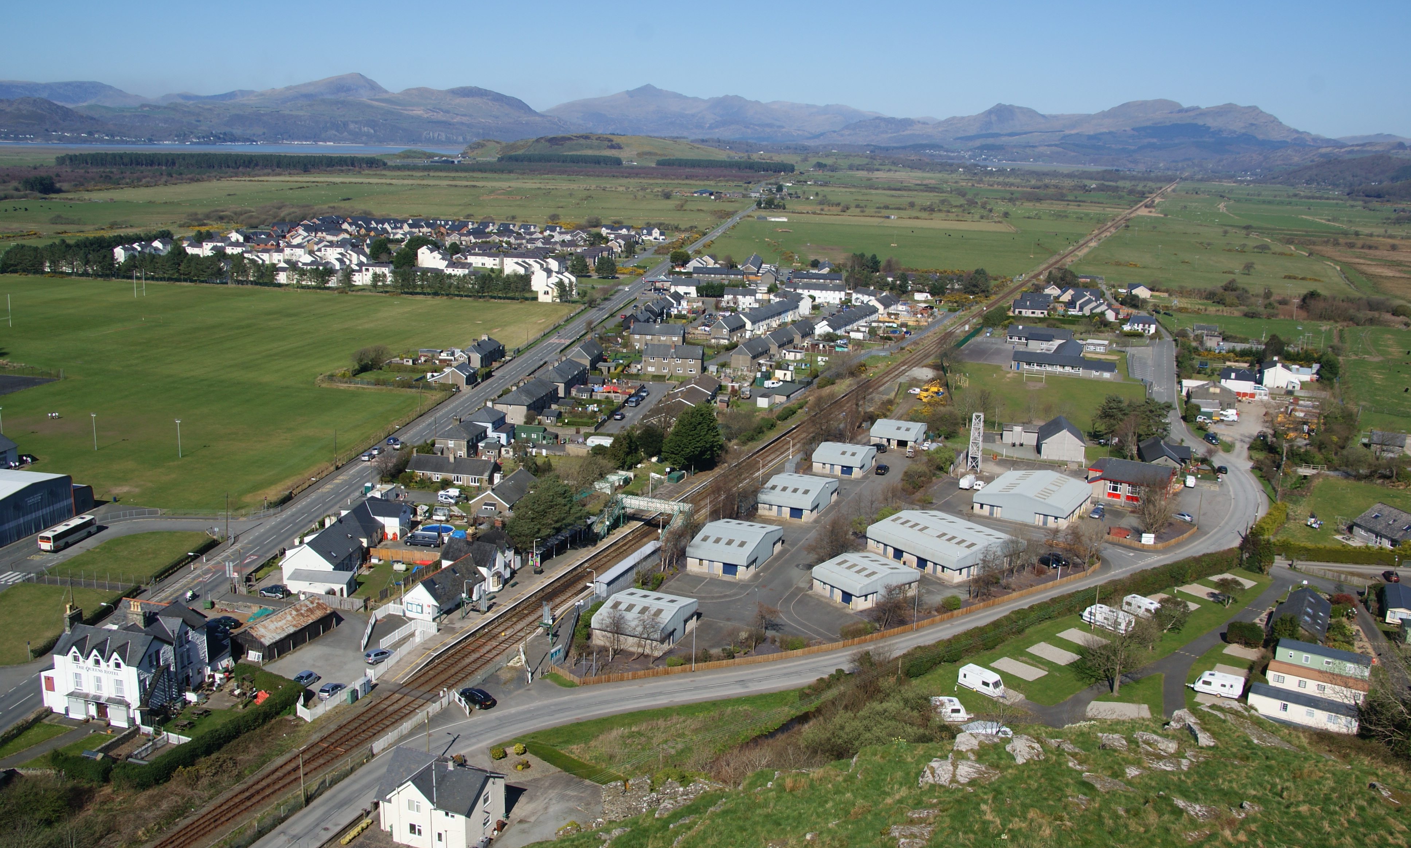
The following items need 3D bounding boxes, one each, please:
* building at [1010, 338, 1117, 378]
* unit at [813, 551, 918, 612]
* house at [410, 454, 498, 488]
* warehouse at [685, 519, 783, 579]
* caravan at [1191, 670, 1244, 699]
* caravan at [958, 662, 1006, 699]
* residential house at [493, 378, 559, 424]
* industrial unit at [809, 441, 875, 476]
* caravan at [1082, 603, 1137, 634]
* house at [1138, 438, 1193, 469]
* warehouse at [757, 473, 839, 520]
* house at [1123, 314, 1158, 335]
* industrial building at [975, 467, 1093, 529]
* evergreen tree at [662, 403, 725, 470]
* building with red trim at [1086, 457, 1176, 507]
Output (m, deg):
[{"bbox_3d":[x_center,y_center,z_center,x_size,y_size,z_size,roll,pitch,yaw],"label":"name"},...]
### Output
[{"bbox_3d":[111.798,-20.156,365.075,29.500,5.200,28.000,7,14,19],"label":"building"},{"bbox_3d":[25.430,24.310,186.390,13.250,5.020,10.450,-8,17,-36],"label":"unit"},{"bbox_3d":[-51.420,9.210,240.900,17.800,5.000,7.200,4,14,11],"label":"house"},{"bbox_3d":[4.923,18.905,186.398,10.100,5.100,16.800,7,14,21],"label":"warehouse"},{"bbox_3d":[67.140,34.210,154.890,6.450,2.600,2.280,8,15,27],"label":"caravan"},{"bbox_3d":[36.500,33.770,153.590,2.280,2.500,6.500,-10,18,-40],"label":"caravan"},{"bbox_3d":[-42.015,-5.897,278.244,8.000,7.200,22.400,5,14,10],"label":"residential house"},{"bbox_3d":[30.670,7.160,257.980,10.710,5.200,12.790,7,15,22],"label":"industrial unit"},{"bbox_3d":[56.455,27.286,164.772,2.250,2.500,6.800,-10,18,-41],"label":"caravan"},{"bbox_3d":[96.874,6.826,247.152,10.000,4.600,16.200,5,14,14],"label":"house"},{"bbox_3d":[17.067,12.465,213.988,10.050,4.900,17.800,7,14,21],"label":"warehouse"},{"bbox_3d":[169.540,-38.510,458.760,11.000,7.300,6.800,6,14,17],"label":"house"},{"bbox_3d":[61.166,13.161,218.574,16.600,5.200,19.600,10,16,30],"label":"industrial building"},{"bbox_3d":[-2.210,1.879,239.870,12.600,12.400,12.000,1,13,0],"label":"evergreen tree"},{"bbox_3d":[82.404,10.792,227.349,14.500,7.200,12.000,9,15,27],"label":"building with red trim"}]

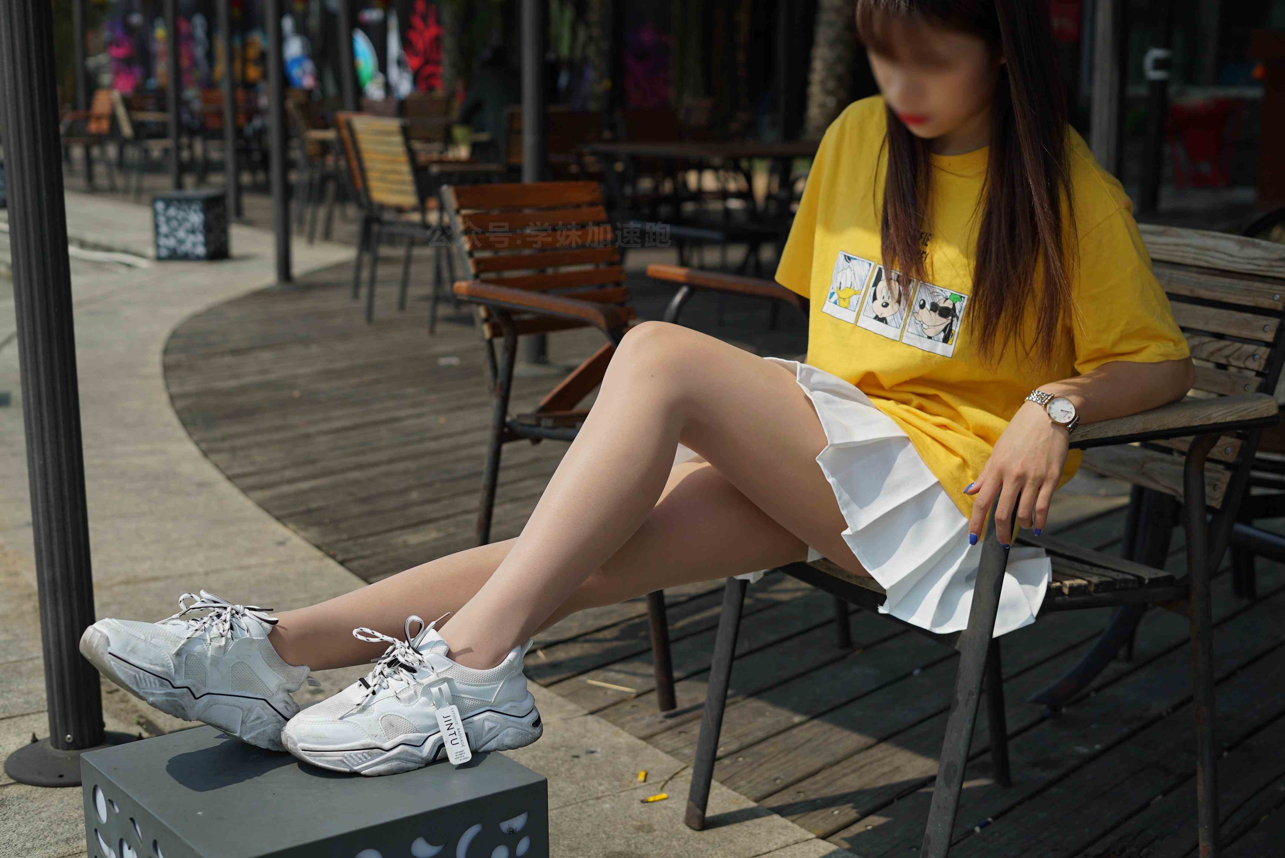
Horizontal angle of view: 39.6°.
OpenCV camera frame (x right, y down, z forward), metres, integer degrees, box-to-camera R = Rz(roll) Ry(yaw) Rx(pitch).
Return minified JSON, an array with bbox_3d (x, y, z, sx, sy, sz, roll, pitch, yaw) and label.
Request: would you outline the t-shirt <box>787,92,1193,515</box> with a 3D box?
[{"bbox_3d":[0.464,-0.163,2.440,0.520,0.540,0.340,9,2,39],"label":"t-shirt"}]

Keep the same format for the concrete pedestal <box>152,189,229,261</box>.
[{"bbox_3d":[-2.805,-1.267,11.100,0.350,0.385,0.350,2,11,11],"label":"concrete pedestal"}]

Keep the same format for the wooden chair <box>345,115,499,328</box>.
[{"bbox_3d":[-0.915,-0.877,7.695,0.630,0.910,0.520,-11,15,-43],"label":"wooden chair"}]

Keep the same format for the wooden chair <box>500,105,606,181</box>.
[{"bbox_3d":[-0.508,-1.380,10.100,0.560,0.900,0.620,-3,12,-14],"label":"wooden chair"}]

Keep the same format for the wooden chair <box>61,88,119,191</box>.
[{"bbox_3d":[-5.042,-2.591,16.000,0.640,0.900,0.560,-9,14,-38],"label":"wooden chair"}]

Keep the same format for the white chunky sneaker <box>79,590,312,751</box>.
[{"bbox_3d":[-0.456,0.250,1.857,0.270,0.130,0.105,27,-4,-31],"label":"white chunky sneaker"}]

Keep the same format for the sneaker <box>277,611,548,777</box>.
[{"bbox_3d":[-0.238,0.283,1.880,0.275,0.130,0.105,-3,11,-13],"label":"sneaker"}]

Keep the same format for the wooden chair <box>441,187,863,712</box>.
[{"bbox_3d":[0.001,-0.021,3.412,0.535,0.880,0.680,-11,15,-42],"label":"wooden chair"}]

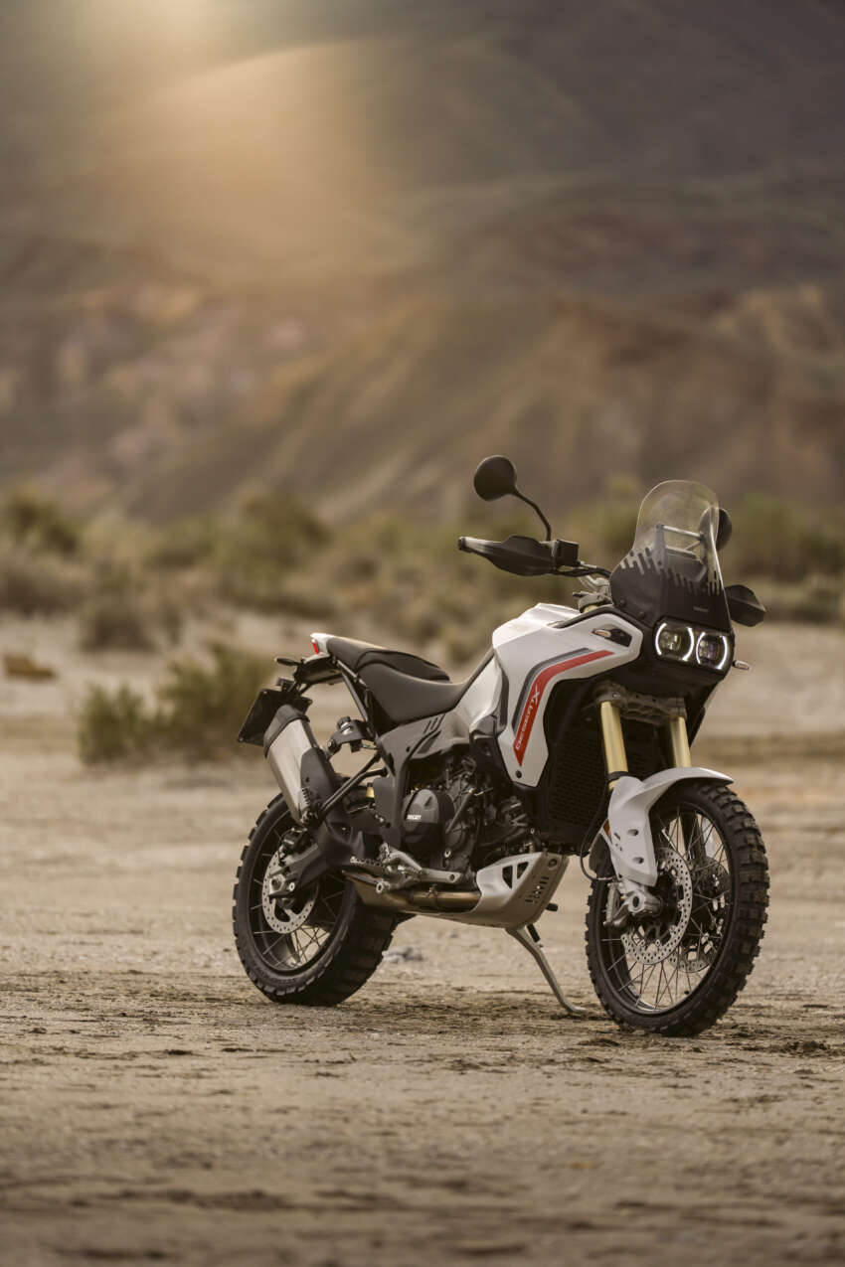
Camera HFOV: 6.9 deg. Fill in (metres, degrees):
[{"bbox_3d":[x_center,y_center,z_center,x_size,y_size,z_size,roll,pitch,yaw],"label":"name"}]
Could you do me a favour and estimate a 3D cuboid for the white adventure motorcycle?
[{"bbox_3d":[0.273,0.303,19.254,1.000,1.520,2.340,6,-3,-37],"label":"white adventure motorcycle"}]

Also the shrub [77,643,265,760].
[{"bbox_3d":[-1.486,0.422,42.684,1.205,0.735,1.100,0,1,0],"label":"shrub"}]

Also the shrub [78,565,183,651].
[{"bbox_3d":[-3.742,-0.332,90.311,1.352,1.097,1.250,0,1,0],"label":"shrub"}]

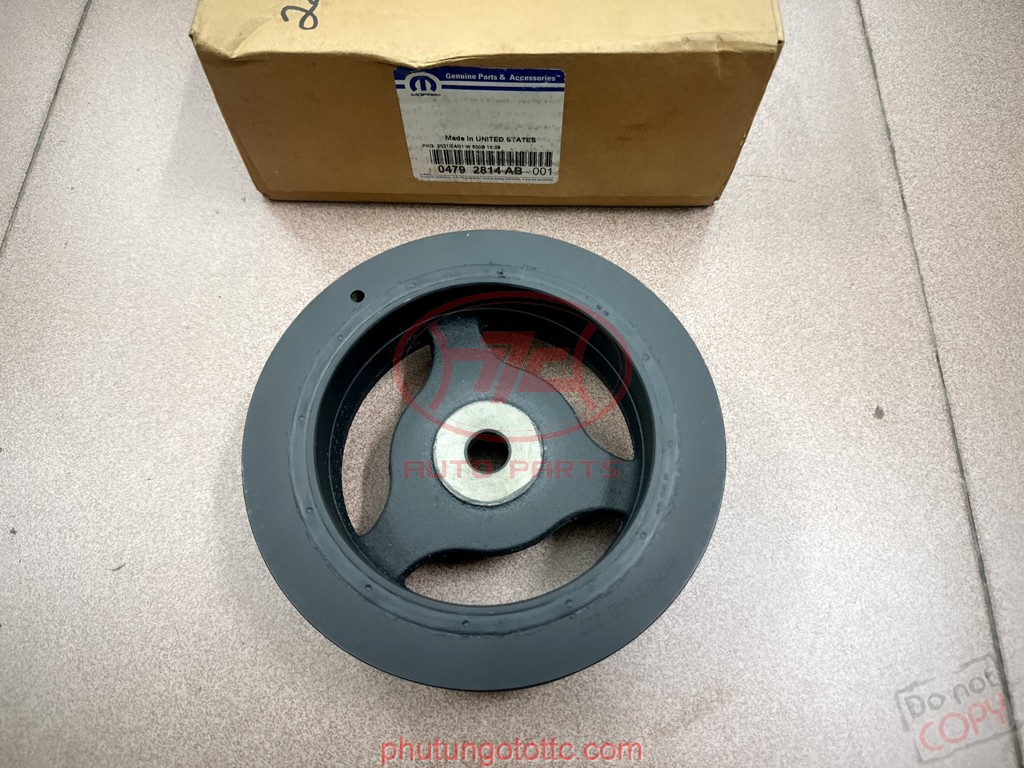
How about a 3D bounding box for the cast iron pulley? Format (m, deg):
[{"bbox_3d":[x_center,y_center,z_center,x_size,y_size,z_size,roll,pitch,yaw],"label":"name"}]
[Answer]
[{"bbox_3d":[-0.009,0.024,0.262,0.164,0.043,0.164,0,67,0],"label":"cast iron pulley"}]

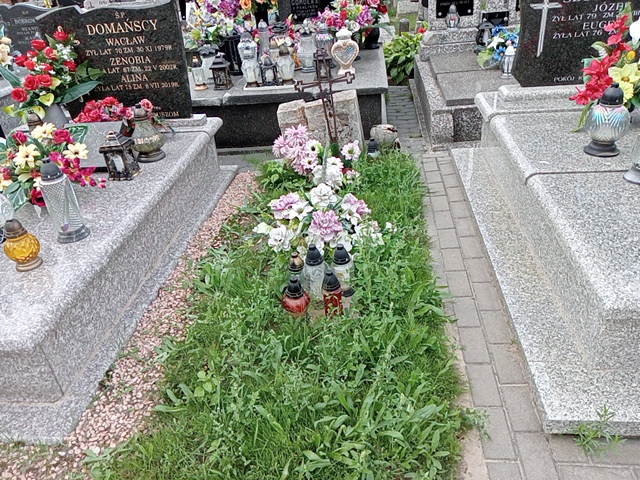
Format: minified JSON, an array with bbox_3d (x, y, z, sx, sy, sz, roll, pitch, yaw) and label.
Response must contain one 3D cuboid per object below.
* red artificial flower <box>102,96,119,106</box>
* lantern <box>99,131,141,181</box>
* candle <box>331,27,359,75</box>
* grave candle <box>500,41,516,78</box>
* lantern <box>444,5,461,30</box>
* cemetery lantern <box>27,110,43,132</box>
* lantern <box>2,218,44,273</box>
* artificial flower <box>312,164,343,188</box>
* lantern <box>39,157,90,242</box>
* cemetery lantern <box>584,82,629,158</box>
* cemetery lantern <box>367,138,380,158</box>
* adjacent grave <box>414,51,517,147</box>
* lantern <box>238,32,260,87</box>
[{"bbox_3d":[-1.282,-0.847,3.168,0.100,0.065,0.090,-1,30,7],"label":"red artificial flower"},{"bbox_3d":[-1.045,-0.448,2.706,0.132,0.241,0.132,-1,30,7],"label":"lantern"},{"bbox_3d":[0.199,-1.498,4.108,0.213,0.337,0.115,-1,30,7],"label":"candle"},{"bbox_3d":[1.510,-1.442,4.144,0.095,0.265,0.095,-1,30,7],"label":"grave candle"},{"bbox_3d":[1.290,-2.145,5.000,0.138,0.228,0.138,-1,30,7],"label":"lantern"},{"bbox_3d":[-1.679,-0.635,3.103,0.125,0.285,0.125,-1,30,7],"label":"cemetery lantern"},{"bbox_3d":[-1.154,0.014,1.996,0.130,0.199,0.130,-1,30,7],"label":"lantern"},{"bbox_3d":[0.045,-0.379,3.092,0.165,0.130,0.140,-1,30,7],"label":"artificial flower"},{"bbox_3d":[-1.073,-0.170,2.147,0.133,0.356,0.133,-1,30,7],"label":"lantern"},{"bbox_3d":[1.375,-0.581,2.466,0.200,0.328,0.200,-1,30,7],"label":"cemetery lantern"},{"bbox_3d":[0.362,-0.602,3.536,0.085,0.190,0.085,-1,30,7],"label":"cemetery lantern"},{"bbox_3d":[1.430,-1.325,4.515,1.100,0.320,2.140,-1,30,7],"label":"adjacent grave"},{"bbox_3d":[-0.539,-1.367,3.933,0.150,0.375,0.150,-1,30,7],"label":"lantern"}]

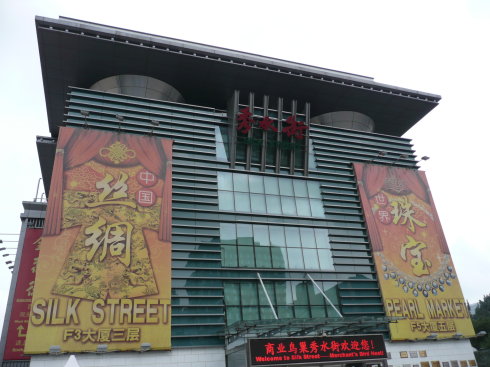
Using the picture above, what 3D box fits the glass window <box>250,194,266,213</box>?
[{"bbox_3d":[0.963,1.466,28.754,1.218,1.659,0.100,5,-28,-19],"label":"glass window"}]

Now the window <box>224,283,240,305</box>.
[{"bbox_3d":[-0.885,7.422,26.812,1.160,1.624,0.100,6,-28,-19],"label":"window"}]

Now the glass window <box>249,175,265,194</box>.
[{"bbox_3d":[0.926,0.078,31.423,1.261,1.545,0.100,6,-28,-19],"label":"glass window"}]

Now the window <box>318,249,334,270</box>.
[{"bbox_3d":[6.019,5.657,29.639,1.225,1.587,0.100,6,-28,-19],"label":"window"}]

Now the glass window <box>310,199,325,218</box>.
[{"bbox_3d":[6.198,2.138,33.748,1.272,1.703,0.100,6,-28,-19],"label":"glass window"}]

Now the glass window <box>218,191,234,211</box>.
[{"bbox_3d":[-1.322,1.283,29.012,1.225,1.587,0.100,6,-28,-19],"label":"glass window"}]

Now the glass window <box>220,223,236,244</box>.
[{"bbox_3d":[-1.135,3.363,26.941,1.176,1.640,0.100,5,-28,-19],"label":"glass window"}]

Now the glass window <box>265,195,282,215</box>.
[{"bbox_3d":[2.259,1.649,31.128,1.261,1.611,0.100,6,-28,-19],"label":"glass window"}]

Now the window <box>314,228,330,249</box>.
[{"bbox_3d":[5.726,4.009,29.297,1.215,1.640,0.100,5,-28,-19],"label":"window"}]

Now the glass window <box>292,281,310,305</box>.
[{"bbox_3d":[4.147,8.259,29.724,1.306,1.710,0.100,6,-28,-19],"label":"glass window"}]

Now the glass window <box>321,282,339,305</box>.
[{"bbox_3d":[5.991,7.551,27.553,1.215,1.647,0.100,5,-28,-19],"label":"glass window"}]

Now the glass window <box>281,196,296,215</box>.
[{"bbox_3d":[3.481,1.768,31.556,1.261,1.611,0.100,6,-28,-19],"label":"glass window"}]

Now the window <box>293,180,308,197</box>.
[{"bbox_3d":[4.434,0.436,31.793,1.225,1.587,0.100,6,-28,-19],"label":"window"}]

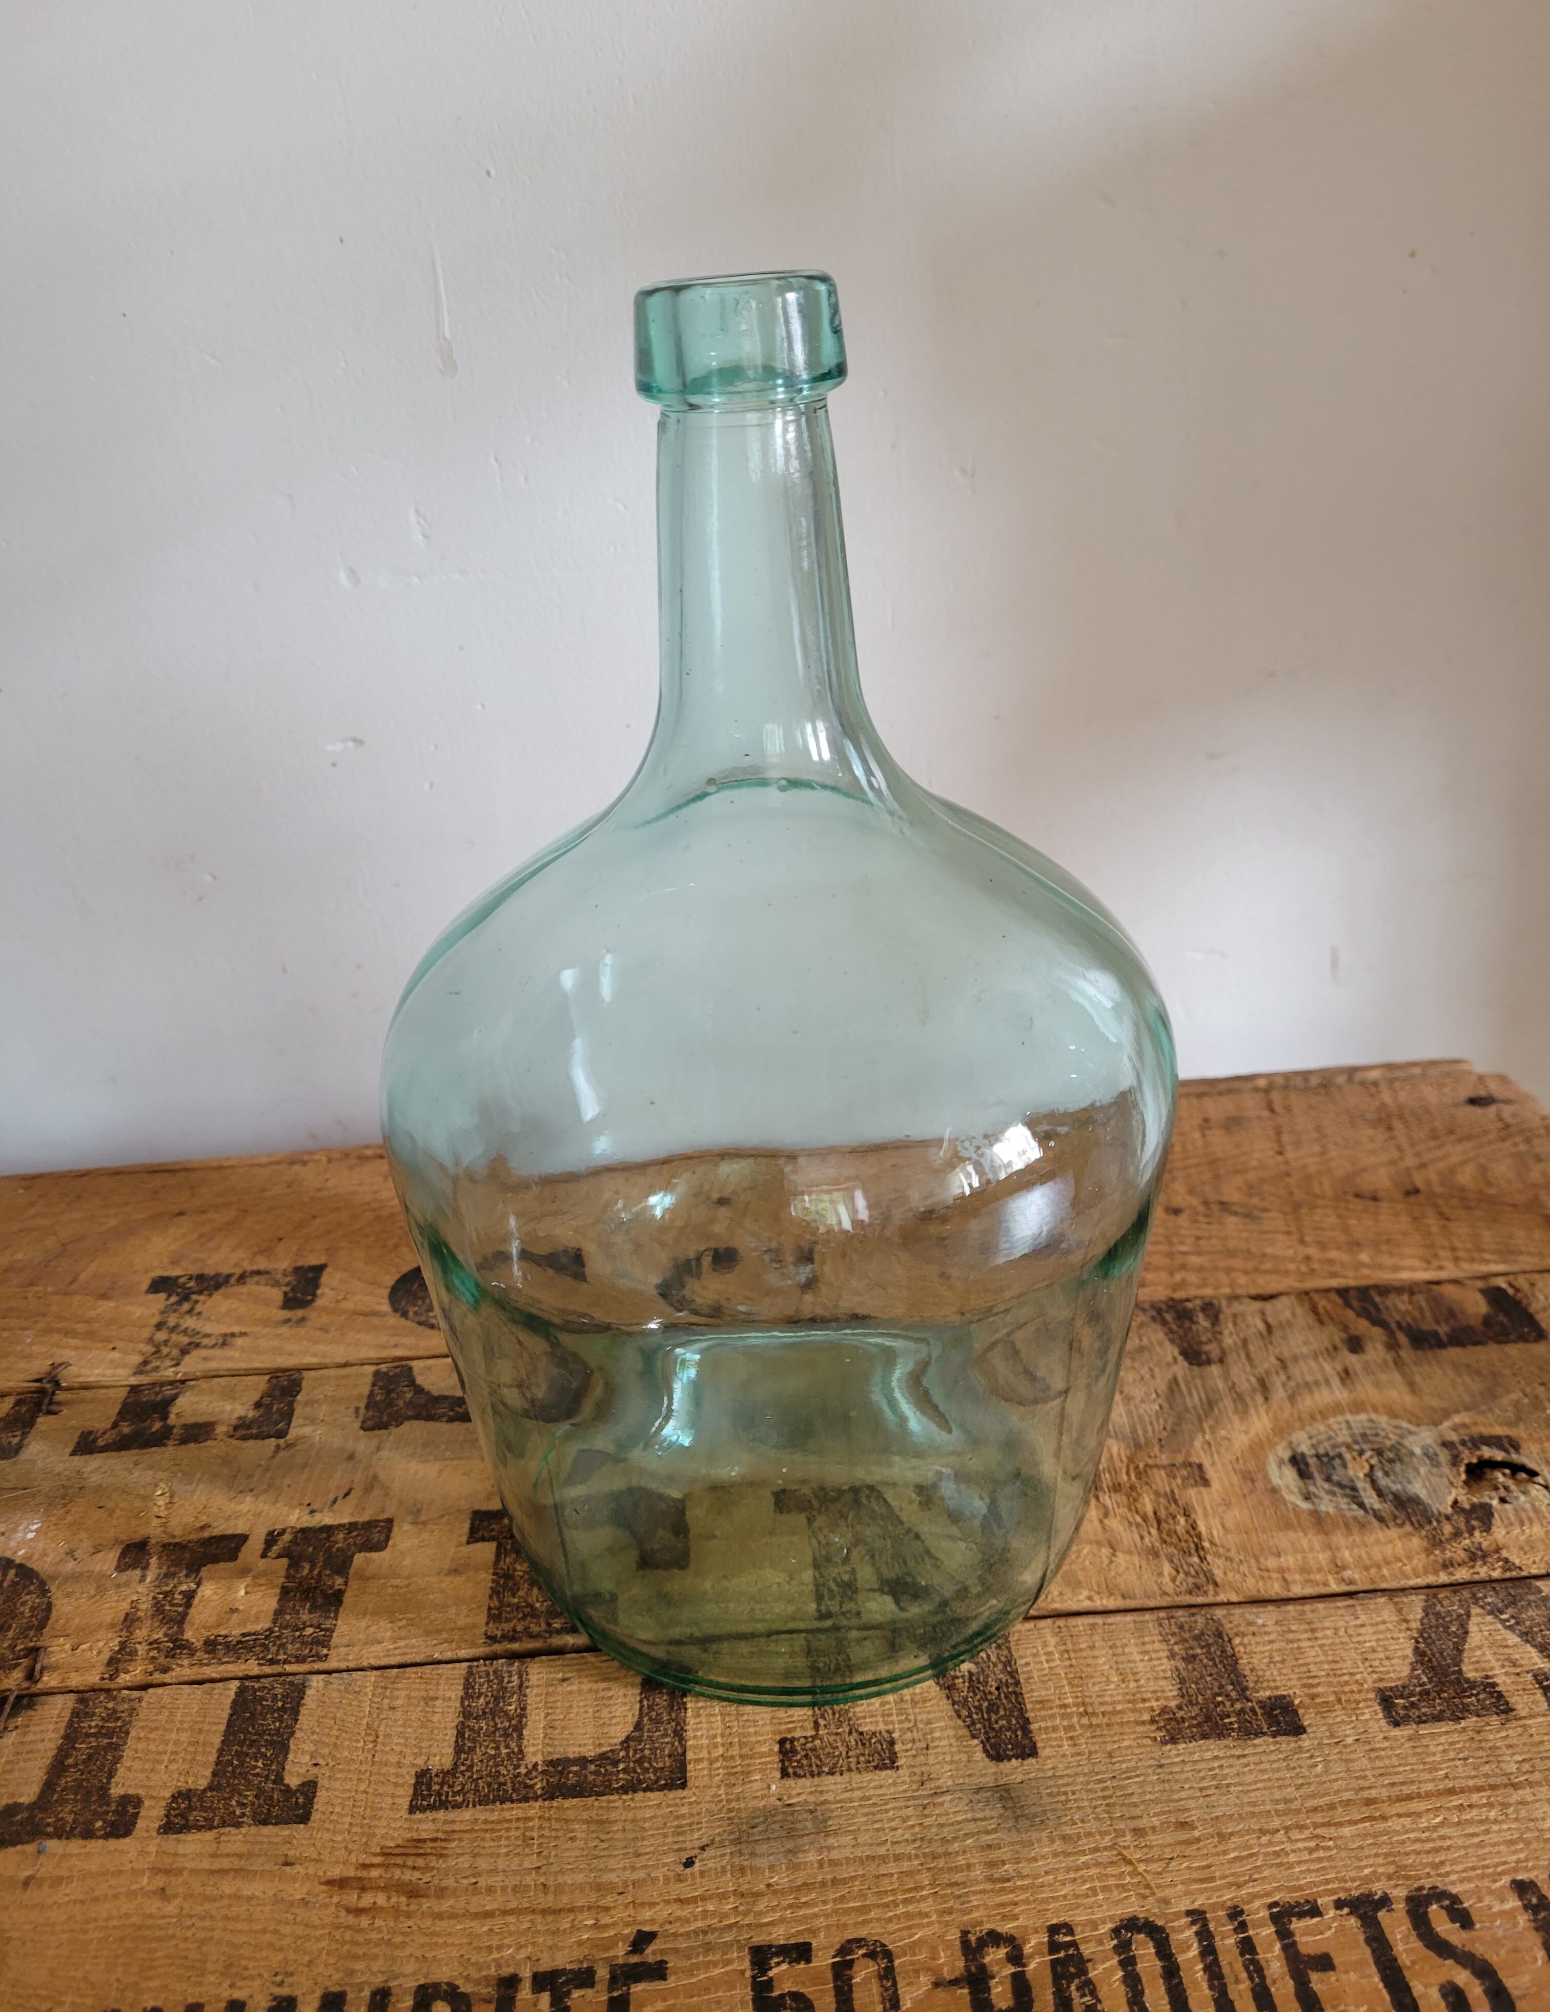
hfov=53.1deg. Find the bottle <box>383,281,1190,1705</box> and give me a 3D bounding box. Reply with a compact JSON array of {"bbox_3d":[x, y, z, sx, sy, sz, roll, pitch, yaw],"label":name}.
[{"bbox_3d":[0.000,-0.003,0.371,0.188,0.310,0.188,-3,27,0],"label":"bottle"}]

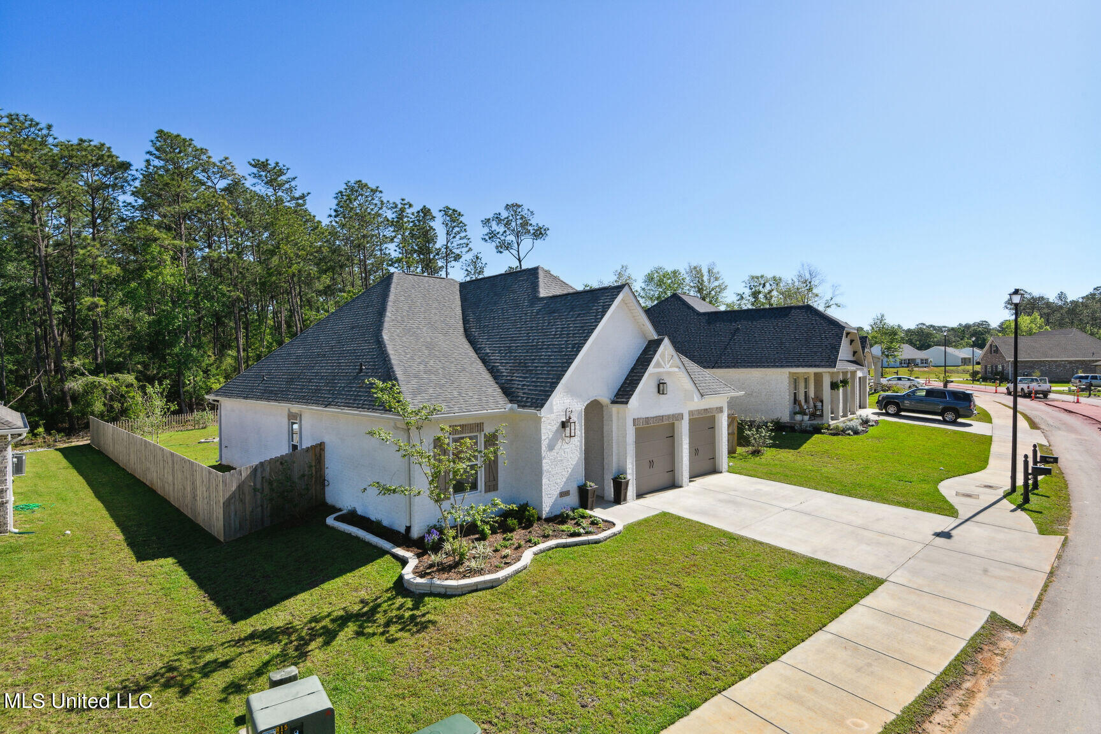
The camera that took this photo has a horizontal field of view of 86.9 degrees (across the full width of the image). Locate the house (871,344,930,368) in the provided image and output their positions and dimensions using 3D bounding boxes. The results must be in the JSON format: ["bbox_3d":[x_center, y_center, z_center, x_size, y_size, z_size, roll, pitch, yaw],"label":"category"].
[{"bbox_3d":[96.295,-3.063,162.806,12.800,6.500,11.600,-1,0,-24],"label":"house"}]

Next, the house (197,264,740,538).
[{"bbox_3d":[-4.023,0.162,22.951,12.850,7.800,18.500,-1,0,-44],"label":"house"}]

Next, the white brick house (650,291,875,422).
[{"bbox_3d":[10.377,-0.942,39.196,18.500,8.050,11.350,-1,0,39],"label":"white brick house"}]

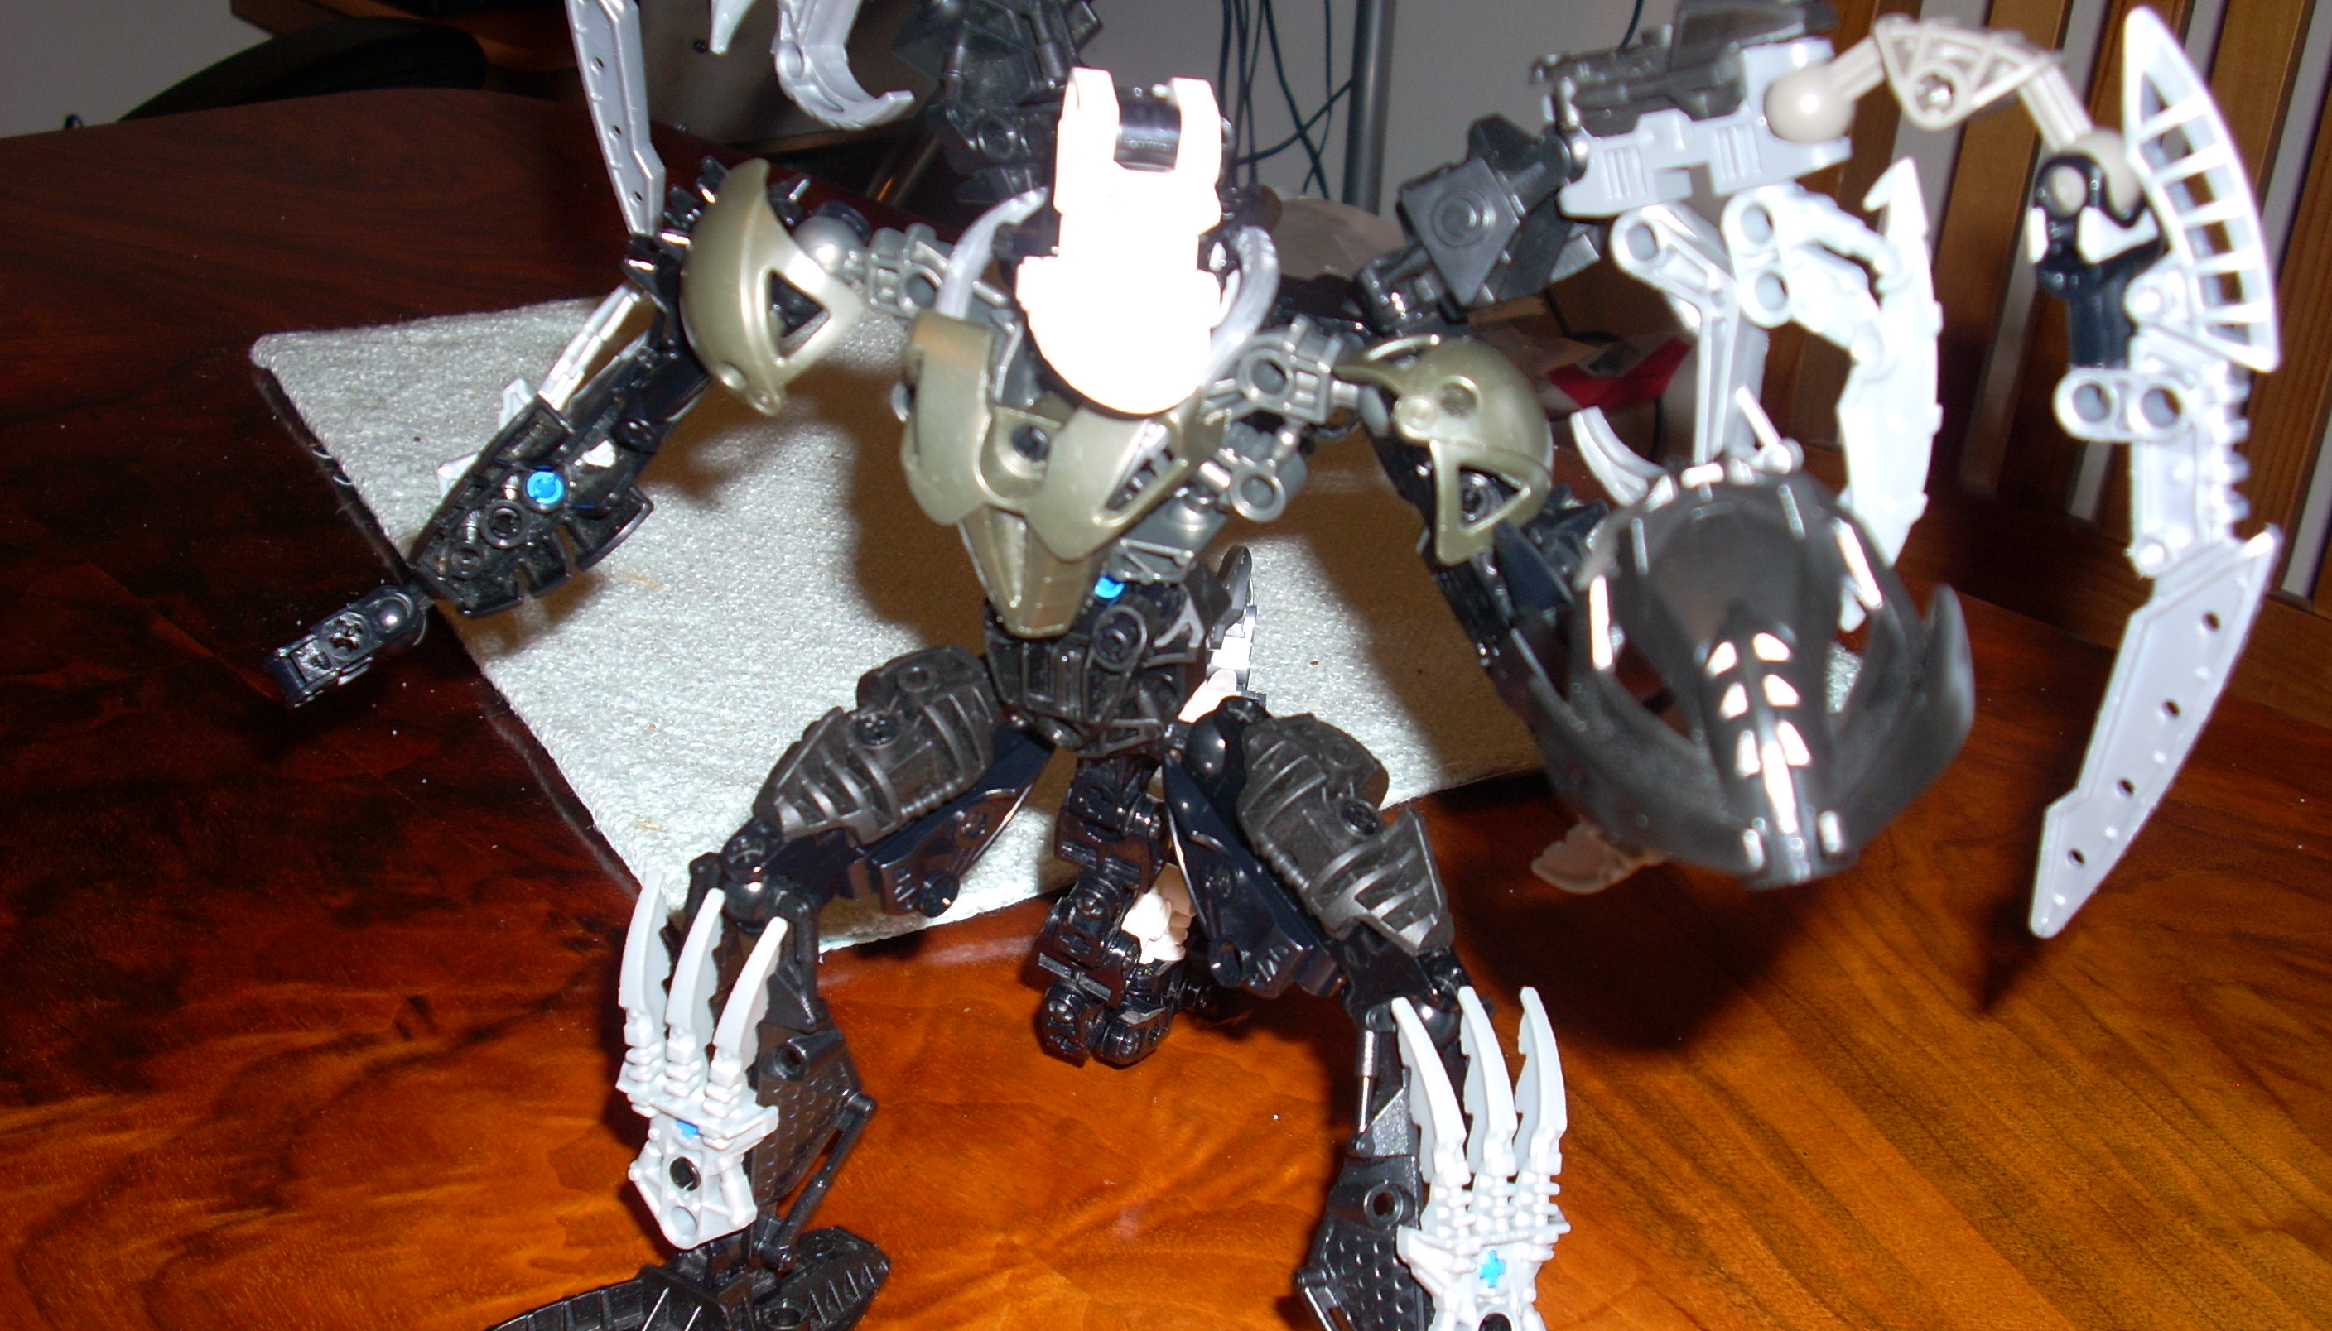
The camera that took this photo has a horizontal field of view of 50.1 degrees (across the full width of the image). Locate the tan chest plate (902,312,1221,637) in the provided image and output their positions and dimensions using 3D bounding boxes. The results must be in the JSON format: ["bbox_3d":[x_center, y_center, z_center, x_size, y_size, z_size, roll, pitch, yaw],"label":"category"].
[{"bbox_3d":[-0.015,-0.026,0.342,0.038,0.042,0.019,12,32,23],"label":"tan chest plate"}]

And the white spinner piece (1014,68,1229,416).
[{"bbox_3d":[-0.006,-0.055,0.326,0.026,0.042,0.018,2,13,15],"label":"white spinner piece"}]

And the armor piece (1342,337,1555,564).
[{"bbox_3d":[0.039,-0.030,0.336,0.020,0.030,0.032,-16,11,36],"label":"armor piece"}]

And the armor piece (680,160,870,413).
[{"bbox_3d":[-0.060,-0.058,0.380,0.031,0.037,0.021,12,18,40],"label":"armor piece"}]

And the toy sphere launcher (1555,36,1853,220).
[{"bbox_3d":[0.068,-0.068,0.315,0.038,0.016,0.017,-8,18,26],"label":"toy sphere launcher"}]

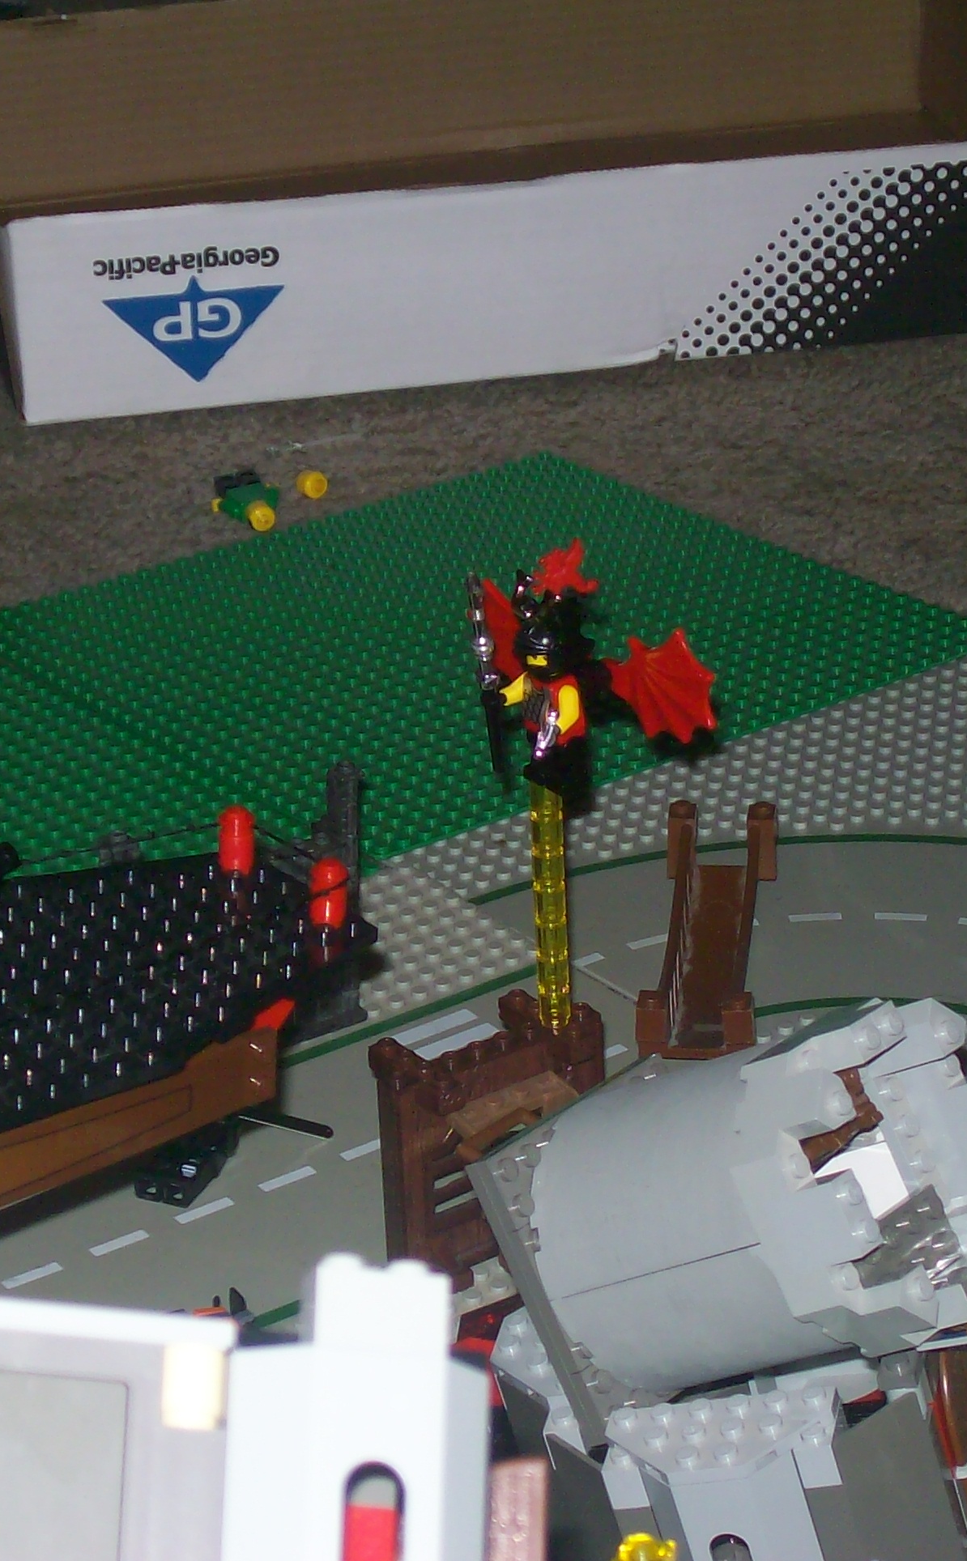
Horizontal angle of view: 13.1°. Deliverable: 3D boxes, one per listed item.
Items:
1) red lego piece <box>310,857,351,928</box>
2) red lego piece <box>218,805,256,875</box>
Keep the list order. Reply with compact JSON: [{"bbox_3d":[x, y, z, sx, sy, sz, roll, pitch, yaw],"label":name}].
[{"bbox_3d":[-0.033,0.023,0.914,0.008,0.015,0.008,3,24,-1],"label":"red lego piece"},{"bbox_3d":[-0.055,0.013,0.936,0.008,0.015,0.008,3,24,-1],"label":"red lego piece"}]

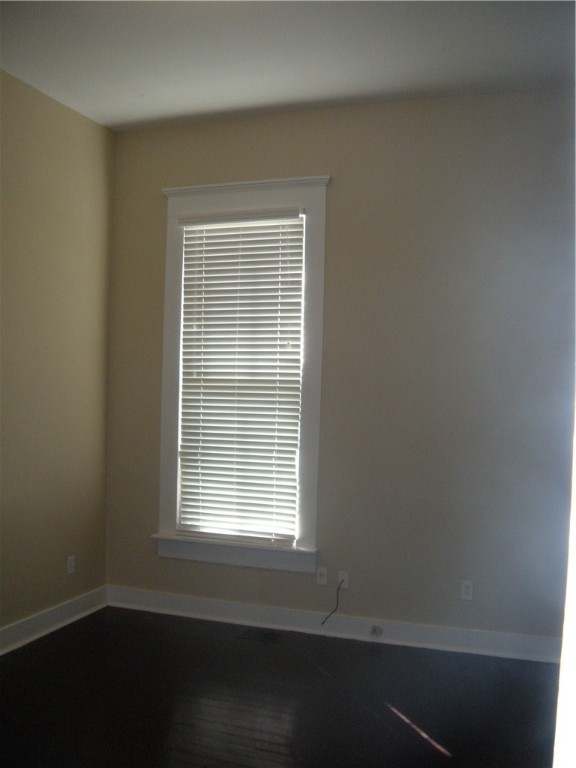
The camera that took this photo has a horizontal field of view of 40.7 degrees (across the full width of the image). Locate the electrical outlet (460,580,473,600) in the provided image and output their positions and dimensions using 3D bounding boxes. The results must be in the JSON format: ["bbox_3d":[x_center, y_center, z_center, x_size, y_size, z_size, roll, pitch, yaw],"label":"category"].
[{"bbox_3d":[1.072,1.237,4.640,0.070,0.113,0.012,1,0,20],"label":"electrical outlet"}]

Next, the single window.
[{"bbox_3d":[-0.333,-0.066,5.147,1.215,2.532,0.120,1,0,20],"label":"single window"}]

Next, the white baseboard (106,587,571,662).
[{"bbox_3d":[0.175,1.516,4.958,3.050,0.147,0.025,1,0,20],"label":"white baseboard"}]

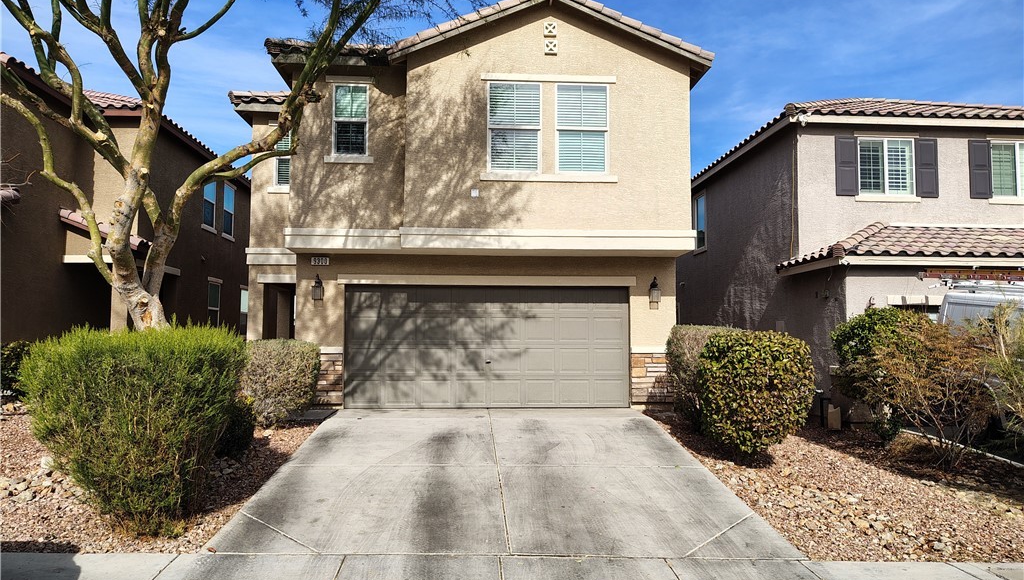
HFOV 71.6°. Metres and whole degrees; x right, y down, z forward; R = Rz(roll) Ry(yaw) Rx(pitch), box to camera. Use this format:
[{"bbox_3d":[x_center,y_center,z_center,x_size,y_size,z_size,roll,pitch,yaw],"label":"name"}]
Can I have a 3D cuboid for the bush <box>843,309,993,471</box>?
[{"bbox_3d":[5.132,1.243,8.817,1.680,1.877,1.550,0,-4,-3],"label":"bush"}]

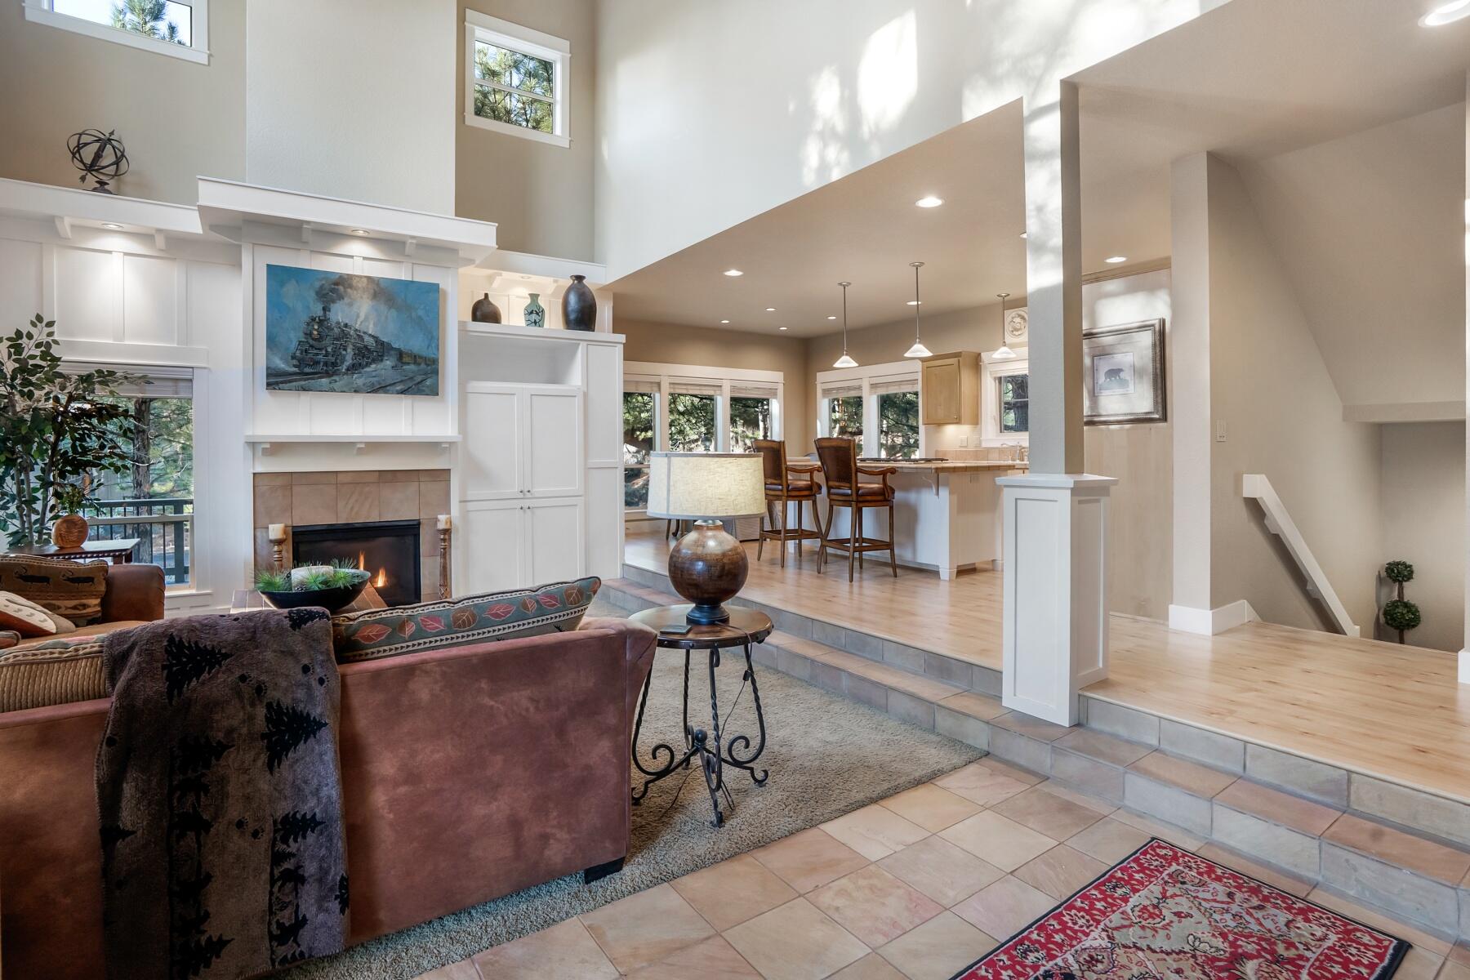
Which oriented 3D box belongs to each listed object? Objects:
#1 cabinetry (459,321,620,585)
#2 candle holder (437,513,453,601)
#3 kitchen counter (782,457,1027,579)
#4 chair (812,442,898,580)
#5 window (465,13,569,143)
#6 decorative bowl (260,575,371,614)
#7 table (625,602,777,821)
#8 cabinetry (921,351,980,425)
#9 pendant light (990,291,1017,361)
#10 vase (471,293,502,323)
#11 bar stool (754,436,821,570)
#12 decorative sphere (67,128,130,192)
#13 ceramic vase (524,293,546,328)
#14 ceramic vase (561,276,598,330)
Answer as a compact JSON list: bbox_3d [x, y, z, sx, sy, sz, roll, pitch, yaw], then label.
[{"bbox_3d":[-1.842,-0.236,5.939,1.470,2.380,0.680,-2,4,-32],"label":"cabinetry"},{"bbox_3d":[-2.360,0.623,5.300,0.125,0.830,0.125,-2,3,-32],"label":"candle holder"},{"bbox_3d":[1.496,0.213,6.254,1.020,0.945,1.960,-2,4,-32],"label":"kitchen counter"},{"bbox_3d":[1.035,0.150,5.520,0.530,1.165,0.510,-1,3,-26],"label":"chair"},{"bbox_3d":[-2.125,-4.030,6.430,1.000,1.090,0.120,-2,3,-32],"label":"window"},{"bbox_3d":[-2.460,0.620,3.840,0.540,0.160,0.540,-2,3,-32],"label":"decorative bowl"},{"bbox_3d":[-0.134,0.833,2.558,0.560,0.655,0.560,0,3,0],"label":"table"},{"bbox_3d":[2.490,-1.145,7.512,0.340,0.800,0.540,-2,4,-32],"label":"cabinetry"},{"bbox_3d":[2.970,-1.810,7.220,0.255,0.720,0.255,-2,3,-32],"label":"pendant light"},{"bbox_3d":[-2.235,-1.620,5.880,0.265,0.305,0.265,-2,3,-32],"label":"vase"},{"bbox_3d":[0.525,0.110,6.149,0.530,1.165,0.510,-1,3,-26],"label":"bar stool"},{"bbox_3d":[-4.540,-2.354,4.661,0.370,0.450,0.370,-2,4,-32],"label":"decorative sphere"},{"bbox_3d":[-1.870,-1.655,6.100,0.195,0.345,0.195,-2,3,-32],"label":"ceramic vase"},{"bbox_3d":[-1.435,-1.715,6.004,0.325,0.565,0.325,-2,4,-32],"label":"ceramic vase"}]

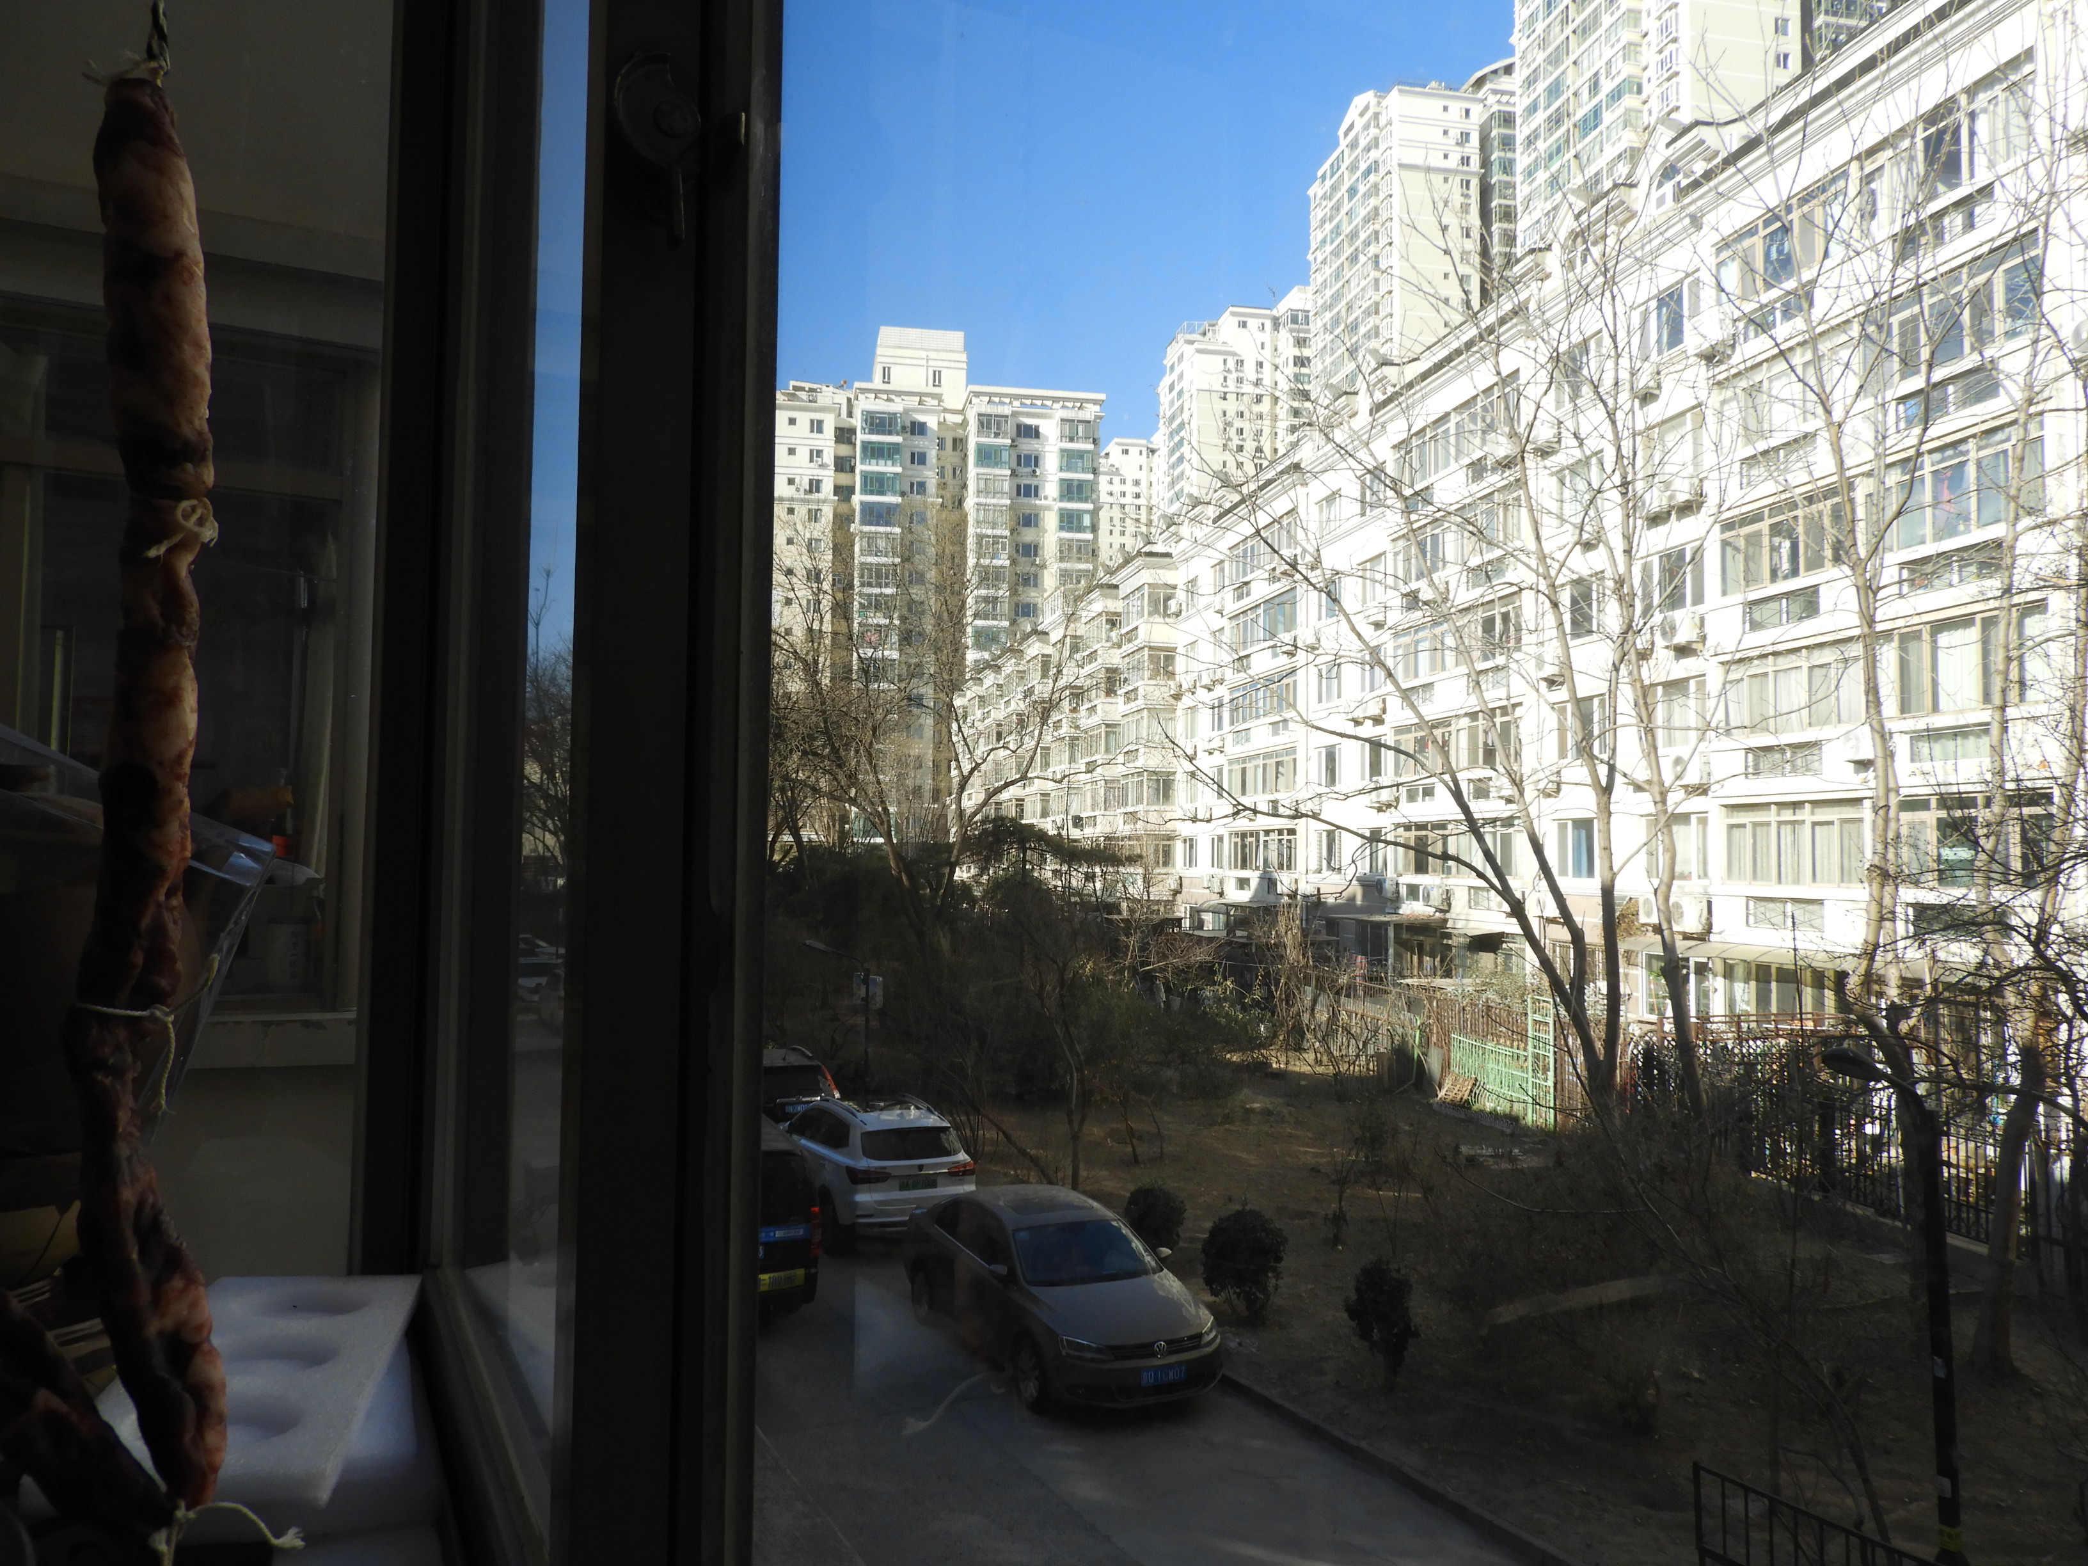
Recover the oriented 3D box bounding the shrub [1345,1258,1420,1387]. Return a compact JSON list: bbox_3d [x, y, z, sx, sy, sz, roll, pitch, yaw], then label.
[{"bbox_3d":[3.016,4.807,12.902,0.670,1.150,0.640,1,-3,0],"label":"shrub"}]

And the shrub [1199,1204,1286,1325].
[{"bbox_3d":[2.020,4.871,14.619,0.890,1.180,0.860,1,-3,0],"label":"shrub"}]

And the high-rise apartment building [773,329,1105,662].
[{"bbox_3d":[-11.787,-15.549,144.858,33.000,55.000,18.000,1,-3,-12],"label":"high-rise apartment building"}]

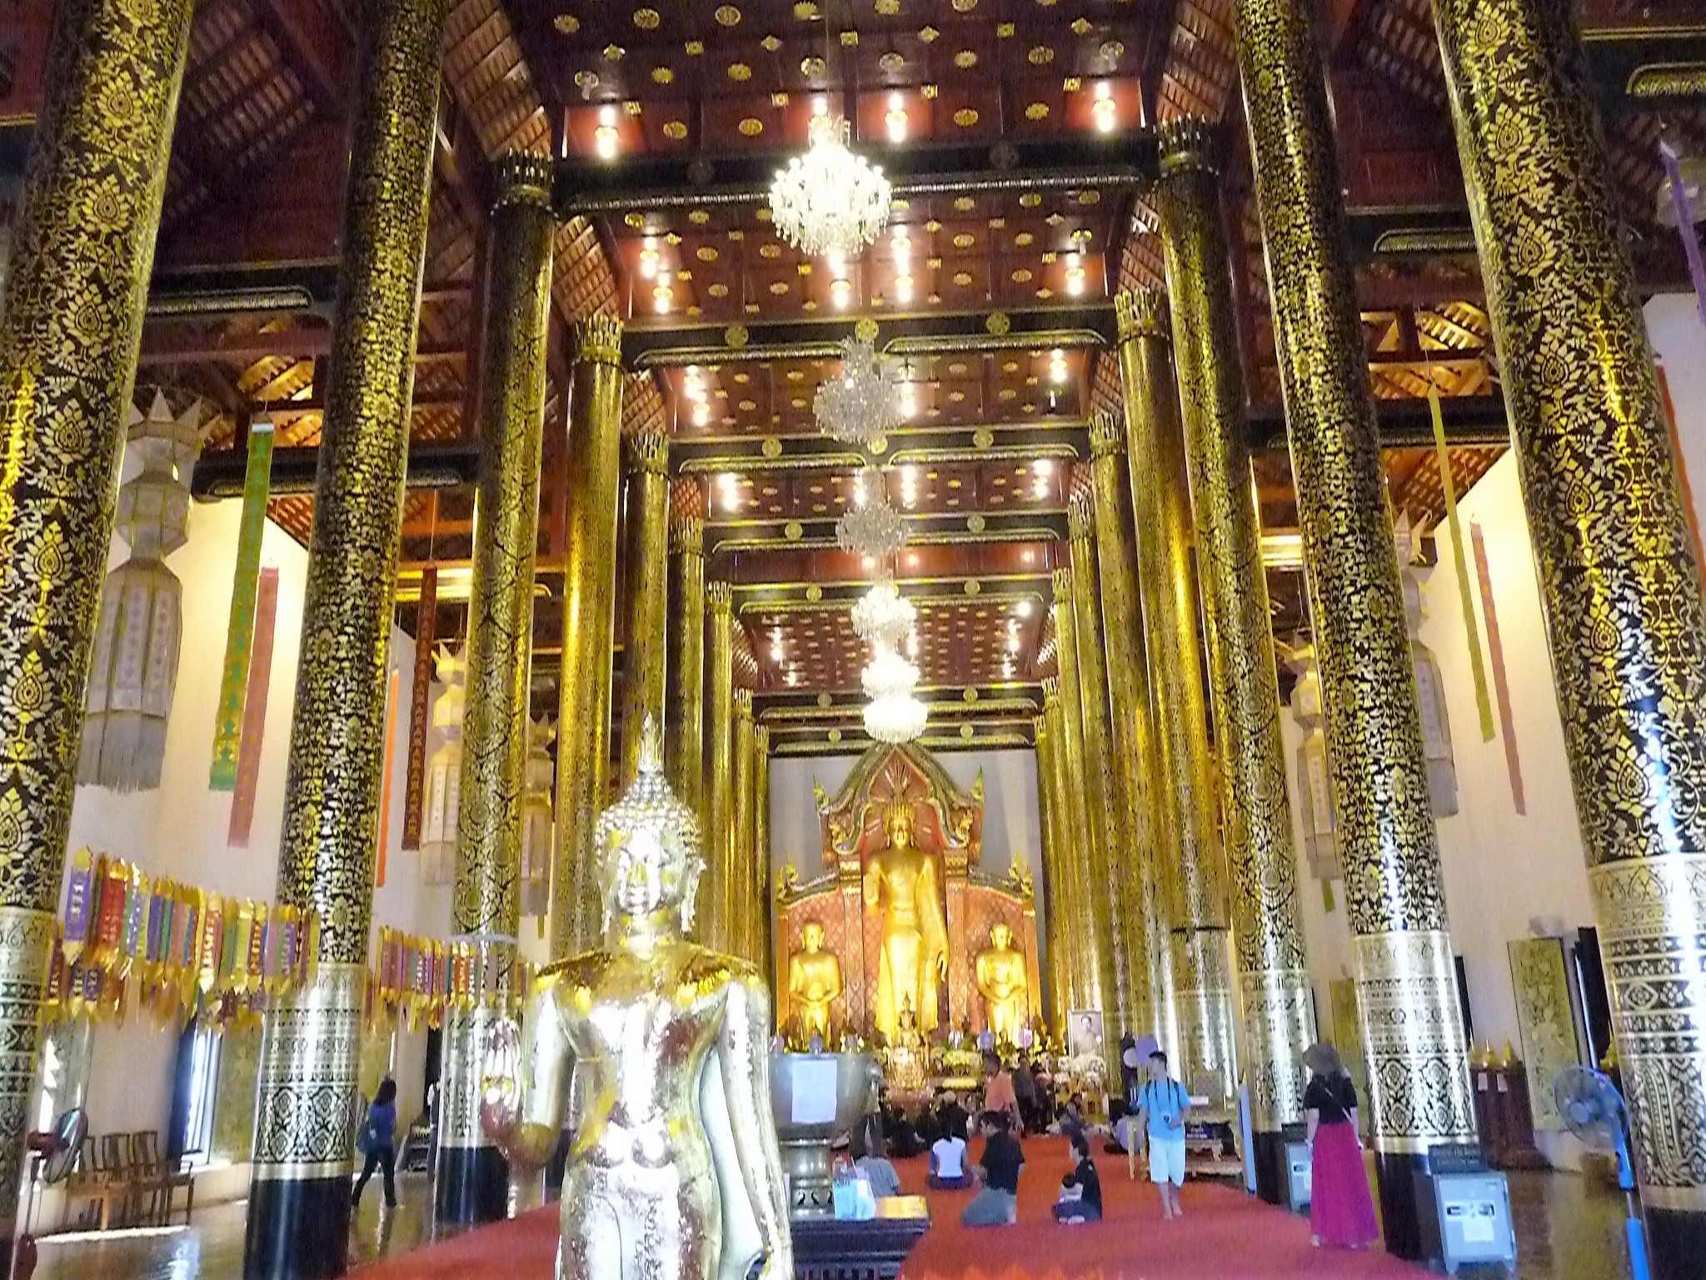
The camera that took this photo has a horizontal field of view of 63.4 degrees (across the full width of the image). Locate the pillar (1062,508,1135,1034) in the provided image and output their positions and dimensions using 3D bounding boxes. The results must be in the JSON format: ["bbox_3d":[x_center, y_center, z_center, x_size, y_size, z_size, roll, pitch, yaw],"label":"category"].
[{"bbox_3d":[5.820,3.659,31.322,0.860,14.470,0.860,-2,-17,3],"label":"pillar"}]

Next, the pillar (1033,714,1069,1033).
[{"bbox_3d":[6.670,8.750,44.900,0.900,12.800,0.900,-2,-17,3],"label":"pillar"}]

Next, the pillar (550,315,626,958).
[{"bbox_3d":[-4.445,1.278,22.873,0.860,14.470,0.860,-2,-17,3],"label":"pillar"}]

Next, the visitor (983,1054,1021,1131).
[{"bbox_3d":[3.351,10.369,31.278,0.580,1.740,0.550,6,-19,-22],"label":"visitor"}]

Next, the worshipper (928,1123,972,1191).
[{"bbox_3d":[1.307,7.079,18.933,0.620,0.800,0.560,-3,-17,4],"label":"worshipper"}]

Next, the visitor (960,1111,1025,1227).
[{"bbox_3d":[1.479,5.641,14.817,0.640,1.100,0.480,-17,-23,42],"label":"visitor"}]

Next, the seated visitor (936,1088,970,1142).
[{"bbox_3d":[1.993,9.766,28.017,0.620,1.020,0.620,-2,-17,3],"label":"seated visitor"}]

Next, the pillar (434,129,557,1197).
[{"bbox_3d":[-4.750,-0.080,18.600,0.900,14.600,0.900,-2,-17,3],"label":"pillar"}]

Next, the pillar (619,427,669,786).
[{"bbox_3d":[-4.171,2.646,27.305,0.860,14.470,0.860,-2,-17,3],"label":"pillar"}]

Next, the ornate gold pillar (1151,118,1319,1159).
[{"bbox_3d":[4.999,-0.450,18.017,0.860,14.470,0.860,-2,-17,3],"label":"ornate gold pillar"}]

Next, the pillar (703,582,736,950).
[{"bbox_3d":[-3.680,5.480,36.600,0.900,14.600,0.900,-2,-17,3],"label":"pillar"}]

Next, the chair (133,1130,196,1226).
[{"bbox_3d":[-8.267,6.427,16.516,0.570,1.040,0.530,-2,-17,3],"label":"chair"}]

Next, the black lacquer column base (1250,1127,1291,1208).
[{"bbox_3d":[5.151,6.082,15.991,0.830,0.790,0.830,-2,-17,3],"label":"black lacquer column base"}]

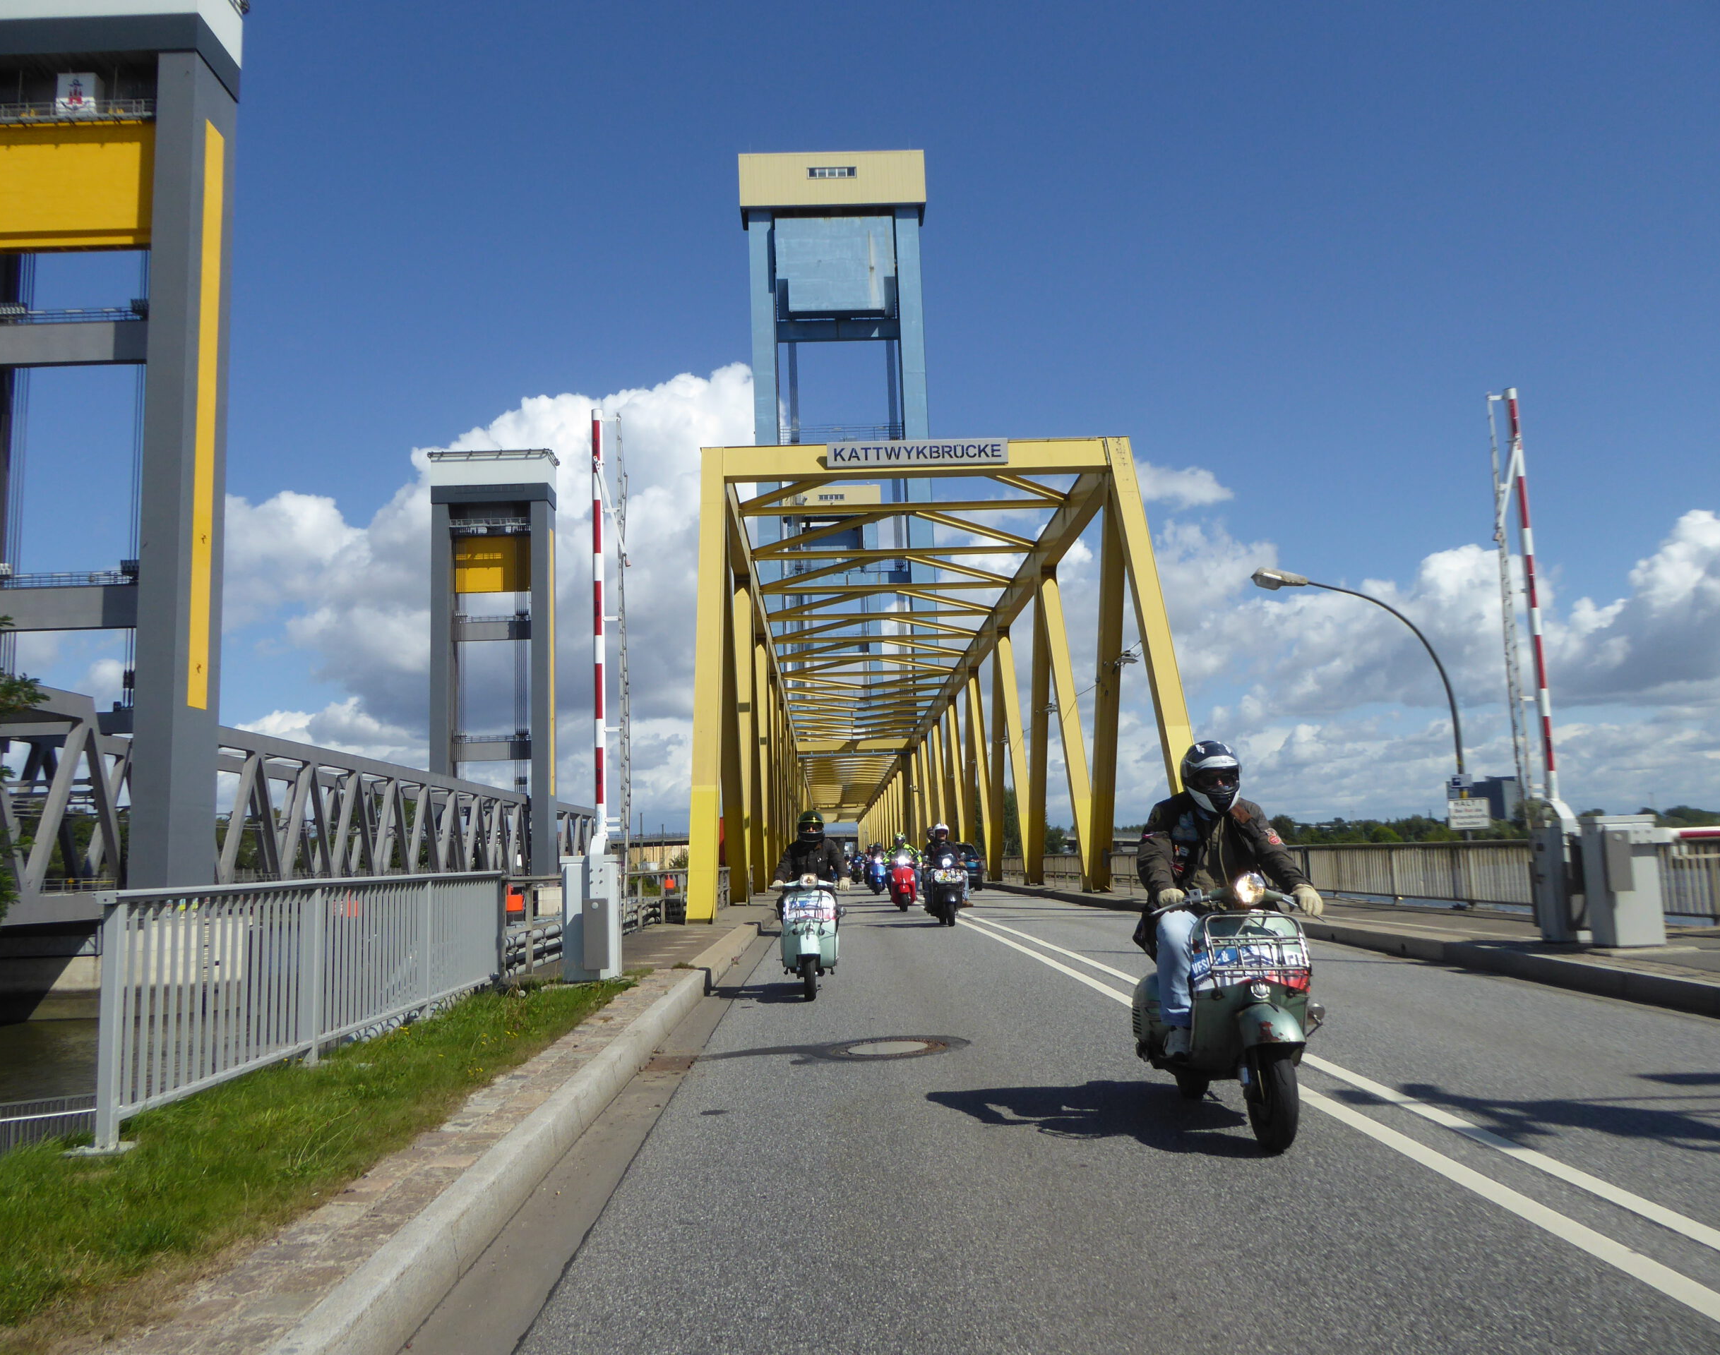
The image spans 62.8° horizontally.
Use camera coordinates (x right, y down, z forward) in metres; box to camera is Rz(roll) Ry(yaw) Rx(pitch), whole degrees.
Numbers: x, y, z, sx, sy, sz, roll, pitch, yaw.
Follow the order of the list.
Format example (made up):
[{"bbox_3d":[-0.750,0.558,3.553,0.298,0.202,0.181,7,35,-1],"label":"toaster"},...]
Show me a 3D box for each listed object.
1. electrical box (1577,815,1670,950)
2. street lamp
[{"bbox_3d":[6.829,1.829,12.676,0.550,1.150,0.430,-1,-7,-1],"label":"electrical box"},{"bbox_3d":[7.396,0.911,20.697,2.891,5.115,0.300,-1,-7,-1],"label":"street lamp"}]

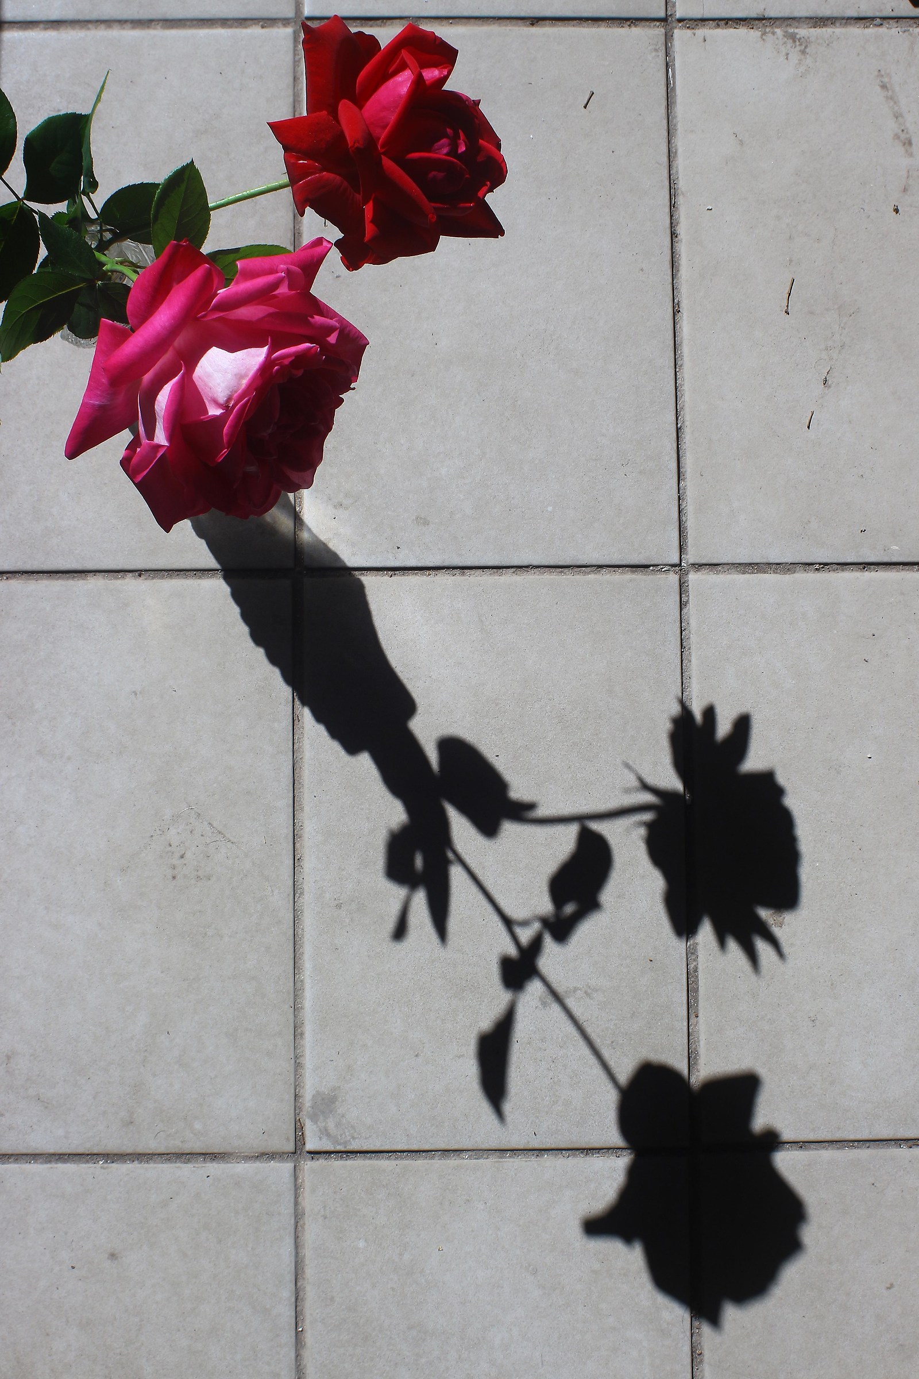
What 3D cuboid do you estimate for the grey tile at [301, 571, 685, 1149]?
[{"bbox_3d":[0.019,0.089,0.912,0.200,0.010,0.300,0,85,-1],"label":"grey tile"}]

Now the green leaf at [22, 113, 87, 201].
[{"bbox_3d":[-0.167,-0.219,0.710,0.025,0.010,0.036,6,109,-8],"label":"green leaf"}]

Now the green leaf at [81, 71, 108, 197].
[{"bbox_3d":[-0.149,-0.227,0.705,0.009,0.020,0.049,7,118,-14],"label":"green leaf"}]

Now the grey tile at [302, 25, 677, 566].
[{"bbox_3d":[0.016,-0.214,0.940,0.200,0.010,0.300,-1,85,-1],"label":"grey tile"}]

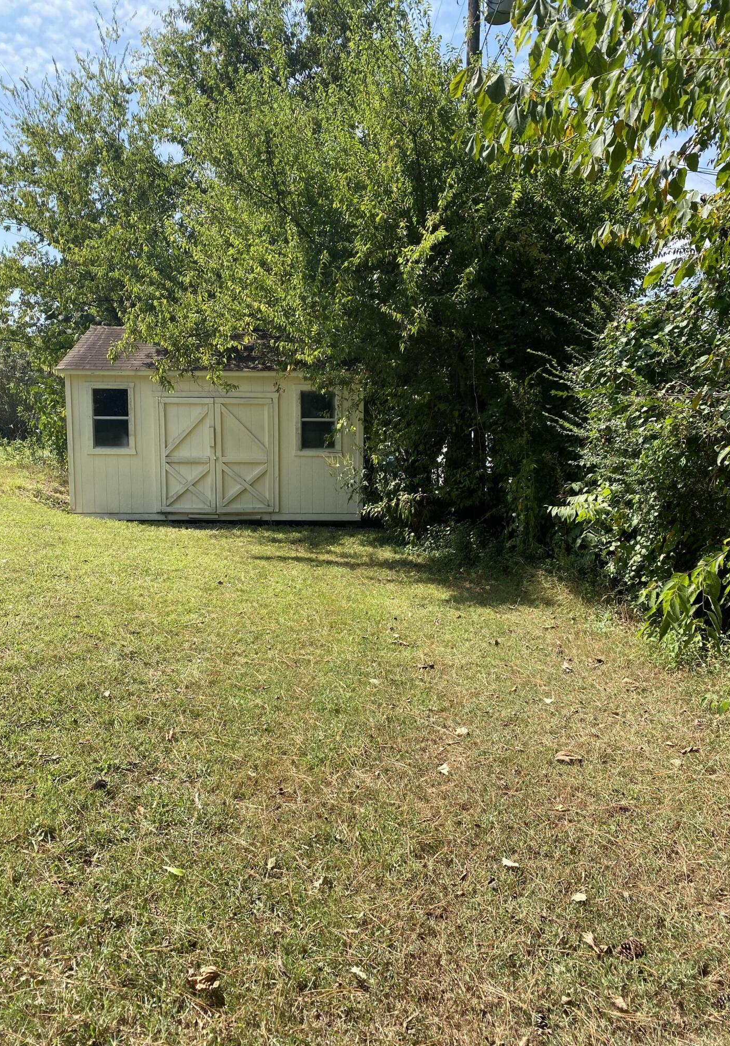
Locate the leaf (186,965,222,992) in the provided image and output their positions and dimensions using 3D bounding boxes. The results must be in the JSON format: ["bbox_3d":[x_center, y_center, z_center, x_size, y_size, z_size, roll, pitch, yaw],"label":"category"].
[{"bbox_3d":[-0.436,1.236,2.134,0.100,0.040,0.065,-1,8,-11],"label":"leaf"}]

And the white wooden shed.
[{"bbox_3d":[-2.573,-1.966,14.960,5.120,3.440,3.970,0,8,-3],"label":"white wooden shed"}]

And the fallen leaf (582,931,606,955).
[{"bbox_3d":[0.670,1.229,2.299,0.050,0.025,0.080,-2,8,-18],"label":"fallen leaf"}]

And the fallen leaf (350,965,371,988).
[{"bbox_3d":[-0.012,1.244,2.162,0.045,0.020,0.065,-5,10,-38],"label":"fallen leaf"}]

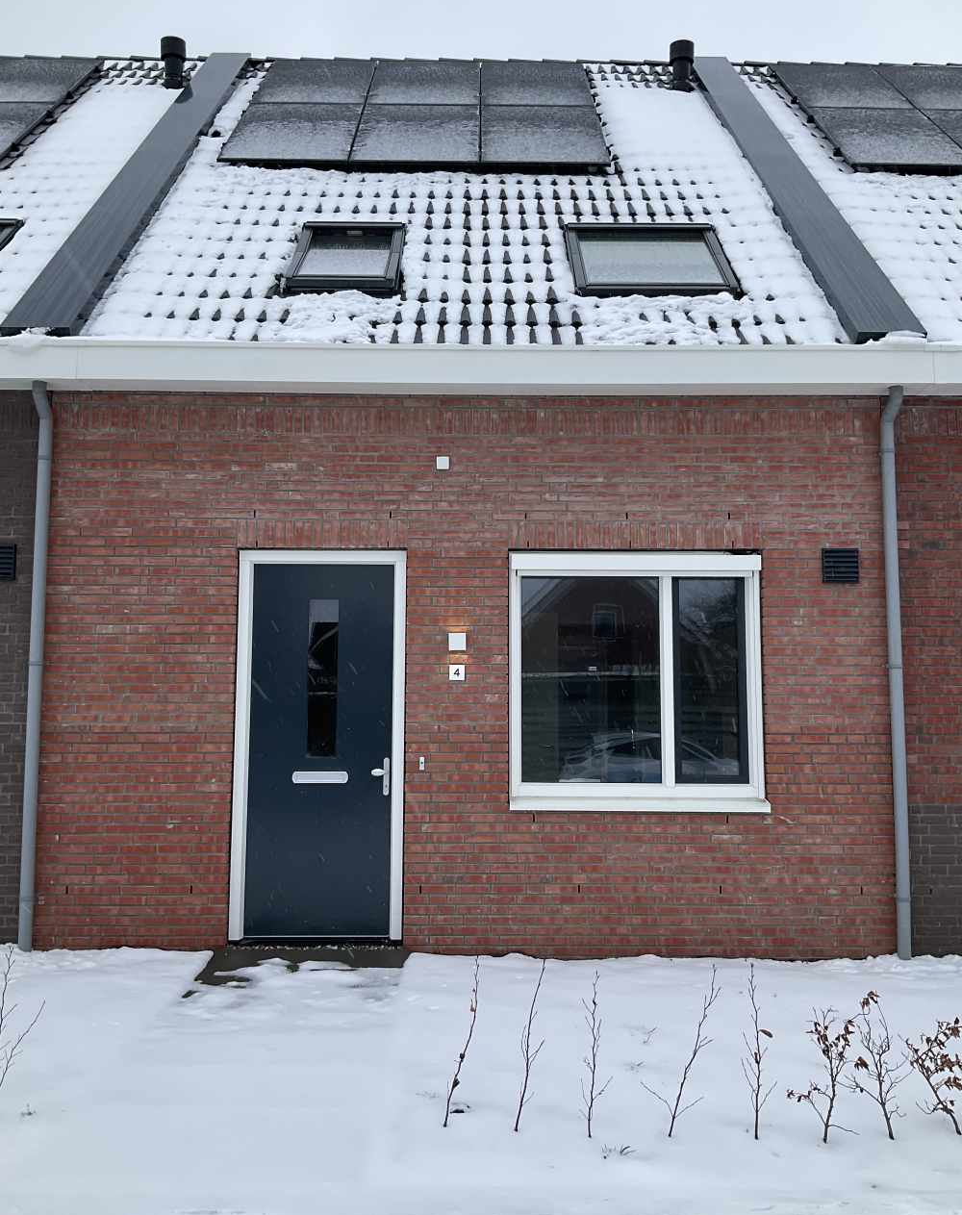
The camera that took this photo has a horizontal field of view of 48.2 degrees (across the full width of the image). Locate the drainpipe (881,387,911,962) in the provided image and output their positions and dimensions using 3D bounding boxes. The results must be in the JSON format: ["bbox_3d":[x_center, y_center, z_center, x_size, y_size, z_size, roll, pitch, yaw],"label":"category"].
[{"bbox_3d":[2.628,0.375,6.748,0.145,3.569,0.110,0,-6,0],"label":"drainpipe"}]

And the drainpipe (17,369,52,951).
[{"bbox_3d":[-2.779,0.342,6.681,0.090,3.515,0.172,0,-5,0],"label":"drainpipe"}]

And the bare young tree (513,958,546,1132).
[{"bbox_3d":[0.179,1.606,3.955,0.125,0.611,0.120,0,-5,0],"label":"bare young tree"}]

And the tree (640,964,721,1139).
[{"bbox_3d":[0.729,1.613,3.920,0.306,0.611,0.250,0,-6,0],"label":"tree"}]

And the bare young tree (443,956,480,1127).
[{"bbox_3d":[-0.071,1.618,4.008,0.141,0.614,0.140,0,-6,0],"label":"bare young tree"}]

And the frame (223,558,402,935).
[{"bbox_3d":[-1.017,0.857,6.827,1.072,2.437,0.120,0,-6,0],"label":"frame"}]

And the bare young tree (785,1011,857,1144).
[{"bbox_3d":[1.227,1.680,3.862,0.266,0.469,0.240,0,-6,0],"label":"bare young tree"}]

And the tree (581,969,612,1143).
[{"bbox_3d":[0.415,1.612,3.885,0.116,0.589,0.120,0,-5,0],"label":"tree"}]

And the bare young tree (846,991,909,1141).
[{"bbox_3d":[1.434,1.653,3.888,0.232,0.519,0.220,0,-5,0],"label":"bare young tree"}]

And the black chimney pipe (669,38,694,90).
[{"bbox_3d":[2.130,-5.673,11.363,0.260,0.538,0.260,0,-5,0],"label":"black chimney pipe"}]

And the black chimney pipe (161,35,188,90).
[{"bbox_3d":[-3.252,-5.692,11.348,0.260,0.549,0.260,0,-5,0],"label":"black chimney pipe"}]

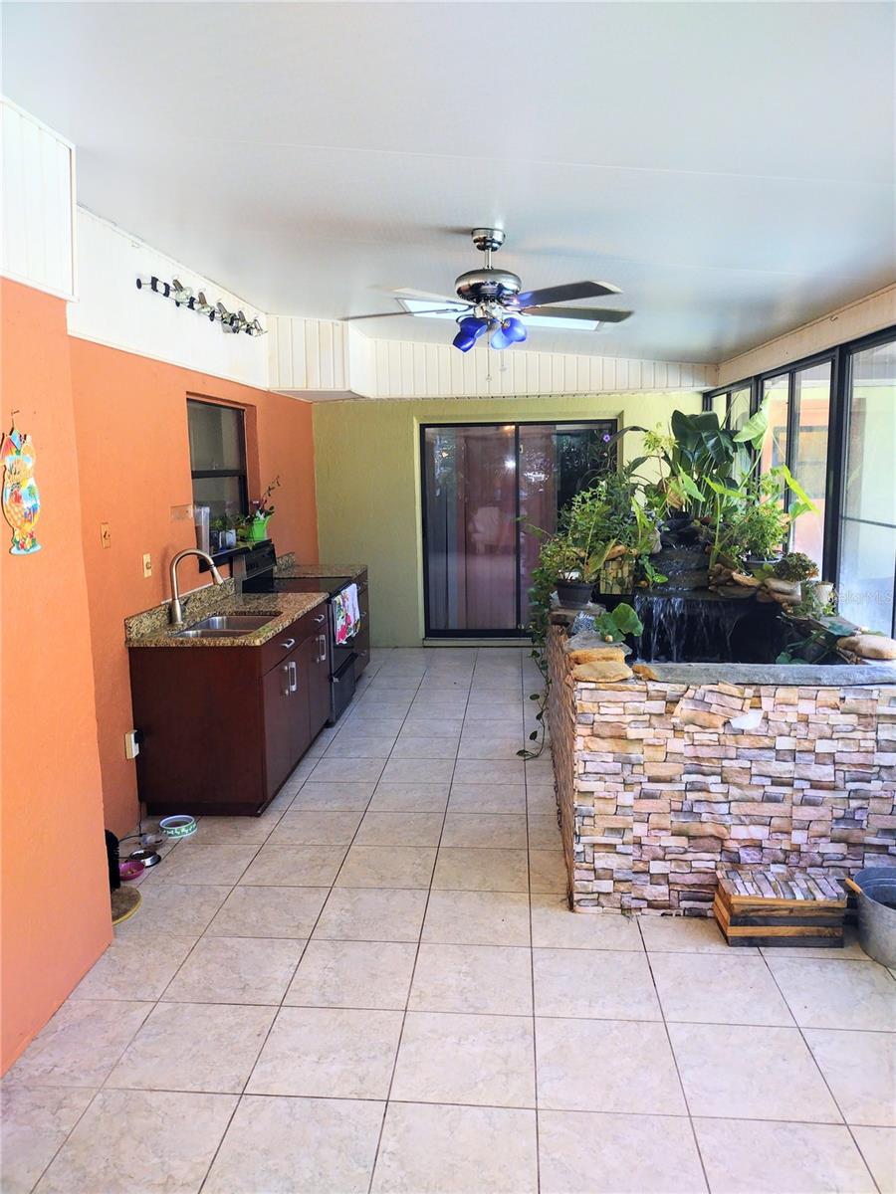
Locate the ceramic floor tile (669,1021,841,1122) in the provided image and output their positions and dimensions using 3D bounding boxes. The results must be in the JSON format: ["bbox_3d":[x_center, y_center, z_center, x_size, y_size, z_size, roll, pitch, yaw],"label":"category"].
[{"bbox_3d":[0.866,1.367,2.695,0.403,0.010,0.423,0,8,4],"label":"ceramic floor tile"}]

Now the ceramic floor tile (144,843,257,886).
[{"bbox_3d":[-1.081,1.185,4.140,0.408,0.010,0.420,0,9,4],"label":"ceramic floor tile"}]

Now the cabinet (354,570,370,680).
[{"bbox_3d":[-0.969,0.214,7.367,0.580,0.820,0.681,0,9,4],"label":"cabinet"}]

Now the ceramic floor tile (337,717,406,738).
[{"bbox_3d":[-0.511,0.872,6.187,0.405,0.010,0.417,0,8,4],"label":"ceramic floor tile"}]

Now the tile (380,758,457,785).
[{"bbox_3d":[-0.163,0.996,5.313,0.403,0.010,0.423,0,8,4],"label":"tile"}]

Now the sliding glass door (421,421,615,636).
[{"bbox_3d":[0.643,-0.599,8.626,1.780,2.000,0.100,0,8,4],"label":"sliding glass door"}]

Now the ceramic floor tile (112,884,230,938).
[{"bbox_3d":[-1.100,1.238,3.687,0.403,0.010,0.423,0,8,4],"label":"ceramic floor tile"}]

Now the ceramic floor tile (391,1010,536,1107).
[{"bbox_3d":[0.056,1.383,2.792,0.408,0.010,0.420,0,9,4],"label":"ceramic floor tile"}]

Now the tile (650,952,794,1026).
[{"bbox_3d":[0.932,1.357,3.231,0.420,0.010,0.420,0,9,5],"label":"tile"}]

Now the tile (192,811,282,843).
[{"bbox_3d":[-1.066,1.149,4.648,0.420,0.010,0.420,0,9,5],"label":"tile"}]

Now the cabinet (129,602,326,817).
[{"bbox_3d":[-1.170,0.552,5.357,0.655,0.875,1.530,0,8,4],"label":"cabinet"}]

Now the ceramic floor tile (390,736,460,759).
[{"bbox_3d":[-0.132,0.934,5.752,0.408,0.010,0.420,0,9,4],"label":"ceramic floor tile"}]

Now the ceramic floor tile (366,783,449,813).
[{"bbox_3d":[-0.196,1.062,4.915,0.408,0.010,0.420,0,9,4],"label":"ceramic floor tile"}]

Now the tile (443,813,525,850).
[{"bbox_3d":[0.180,1.120,4.440,0.403,0.010,0.423,0,8,4],"label":"tile"}]

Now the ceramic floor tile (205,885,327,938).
[{"bbox_3d":[-0.694,1.239,3.657,0.403,0.010,0.423,0,8,4],"label":"ceramic floor tile"}]

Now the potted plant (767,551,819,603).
[{"bbox_3d":[1.817,-0.102,4.907,0.240,0.260,0.240,0,9,5],"label":"potted plant"}]

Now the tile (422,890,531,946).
[{"bbox_3d":[0.120,1.286,3.724,0.420,0.010,0.420,0,9,5],"label":"tile"}]

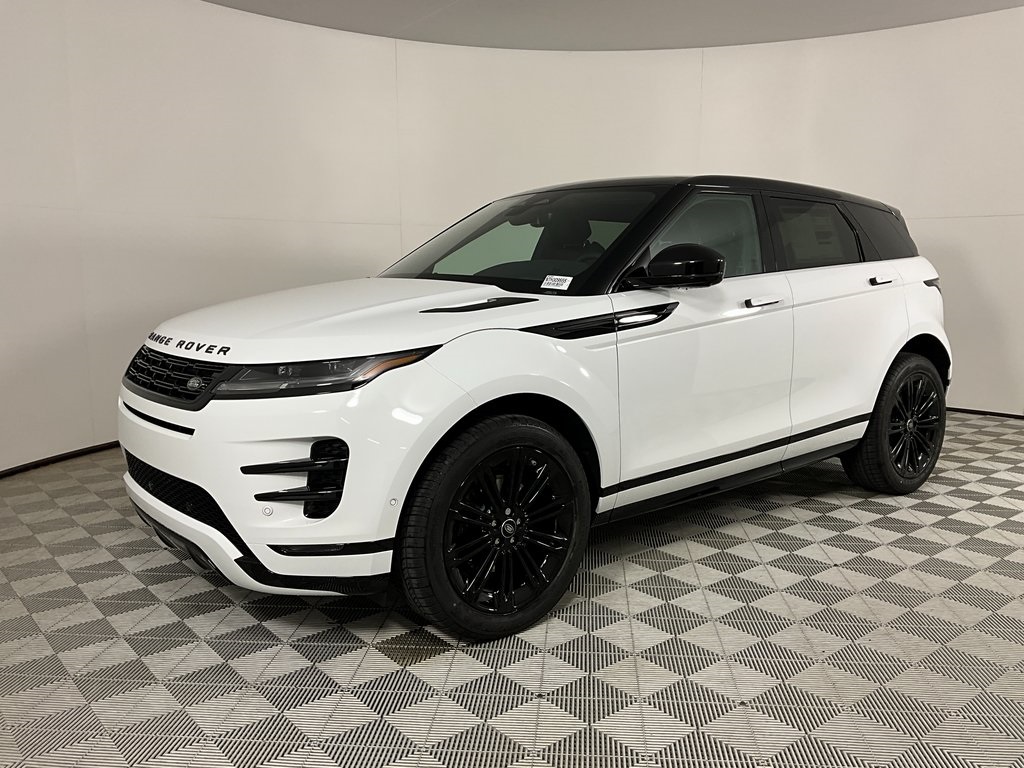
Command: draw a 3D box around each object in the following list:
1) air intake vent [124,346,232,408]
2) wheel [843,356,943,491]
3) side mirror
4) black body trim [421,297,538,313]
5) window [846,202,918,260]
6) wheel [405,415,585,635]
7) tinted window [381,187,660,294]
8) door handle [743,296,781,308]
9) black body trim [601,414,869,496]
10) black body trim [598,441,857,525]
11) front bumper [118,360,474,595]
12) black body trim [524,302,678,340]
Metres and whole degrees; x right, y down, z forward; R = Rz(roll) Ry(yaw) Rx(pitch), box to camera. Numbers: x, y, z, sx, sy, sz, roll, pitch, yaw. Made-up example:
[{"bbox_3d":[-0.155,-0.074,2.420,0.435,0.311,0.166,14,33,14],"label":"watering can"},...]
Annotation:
[{"bbox_3d":[-1.181,-0.027,2.955,0.150,0.165,0.880,11,-1,-40],"label":"air intake vent"},{"bbox_3d":[2.022,0.194,4.535,0.750,0.750,0.250,-7,11,-38],"label":"wheel"},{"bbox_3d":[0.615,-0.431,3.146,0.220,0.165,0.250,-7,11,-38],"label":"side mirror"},{"bbox_3d":[-0.110,-0.274,3.026,0.520,0.045,0.090,-10,13,-38],"label":"black body trim"},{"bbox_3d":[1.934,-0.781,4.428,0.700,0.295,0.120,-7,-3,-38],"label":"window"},{"bbox_3d":[-0.068,0.453,2.876,0.750,0.750,0.250,-7,11,-38],"label":"wheel"},{"bbox_3d":[-0.014,-0.622,3.819,1.480,0.140,0.820,10,51,50],"label":"tinted window"},{"bbox_3d":[1.023,-0.335,3.504,0.250,0.045,0.050,-7,11,-38],"label":"door handle"},{"bbox_3d":[1.021,0.272,3.569,1.830,0.055,0.045,-9,12,-38],"label":"black body trim"},{"bbox_3d":[0.979,0.386,3.616,1.820,0.090,0.100,-7,11,-38],"label":"black body trim"},{"bbox_3d":[-0.975,0.205,3.155,0.720,0.700,1.880,-7,11,-38],"label":"front bumper"},{"bbox_3d":[0.328,-0.220,3.007,0.740,0.085,0.060,-12,14,-37],"label":"black body trim"}]

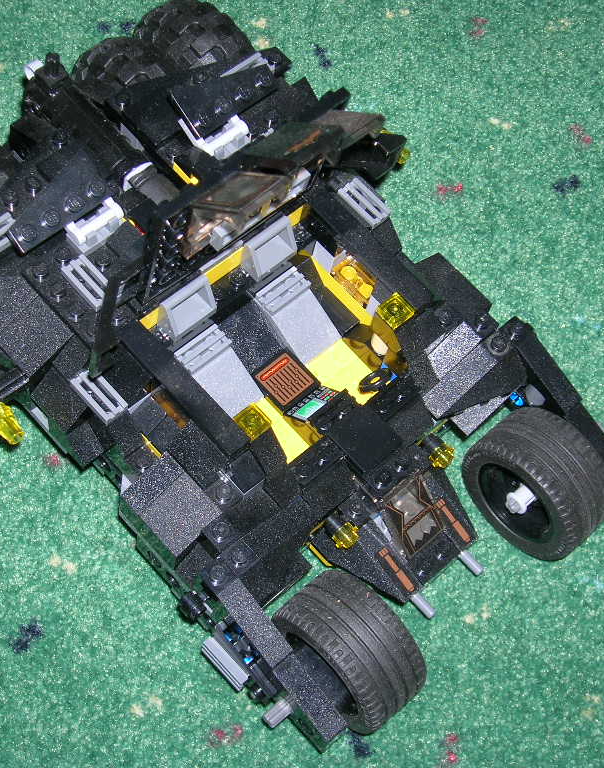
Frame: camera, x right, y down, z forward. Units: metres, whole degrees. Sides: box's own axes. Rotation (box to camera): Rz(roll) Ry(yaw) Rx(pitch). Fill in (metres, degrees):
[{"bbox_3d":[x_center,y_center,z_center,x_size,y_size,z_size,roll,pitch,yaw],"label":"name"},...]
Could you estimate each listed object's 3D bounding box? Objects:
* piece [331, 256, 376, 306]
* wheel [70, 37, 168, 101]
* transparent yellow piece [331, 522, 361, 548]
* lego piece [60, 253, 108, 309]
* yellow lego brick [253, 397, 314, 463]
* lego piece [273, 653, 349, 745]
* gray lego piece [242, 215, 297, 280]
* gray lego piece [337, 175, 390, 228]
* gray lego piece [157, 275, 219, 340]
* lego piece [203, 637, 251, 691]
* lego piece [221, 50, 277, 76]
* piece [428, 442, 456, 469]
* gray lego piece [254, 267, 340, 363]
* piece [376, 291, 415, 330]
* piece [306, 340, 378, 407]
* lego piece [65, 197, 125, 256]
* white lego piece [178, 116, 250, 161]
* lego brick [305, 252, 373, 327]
[{"bbox_3d":[0.016,-0.031,0.424,0.008,0.004,0.016,-38,74,-21],"label":"piece"},{"bbox_3d":[-0.054,-0.091,0.470,0.026,0.056,0.056,-38,74,-21],"label":"wheel"},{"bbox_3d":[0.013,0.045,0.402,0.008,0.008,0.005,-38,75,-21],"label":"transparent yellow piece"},{"bbox_3d":[-0.060,-0.029,0.389,0.008,0.003,0.016,-38,74,-21],"label":"lego piece"},{"bbox_3d":[-0.010,0.018,0.416,0.016,0.006,0.024,-38,75,-21],"label":"yellow lego brick"},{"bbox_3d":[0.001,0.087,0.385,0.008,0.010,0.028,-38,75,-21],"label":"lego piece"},{"bbox_3d":[-0.009,-0.041,0.406,0.016,0.011,0.009,-38,72,-22],"label":"gray lego piece"},{"bbox_3d":[0.019,-0.056,0.424,0.008,0.003,0.016,-38,72,-22],"label":"gray lego piece"},{"bbox_3d":[-0.033,-0.023,0.394,0.016,0.011,0.009,-38,72,-22],"label":"gray lego piece"},{"bbox_3d":[-0.021,0.080,0.386,0.003,0.008,0.016,-38,72,-22],"label":"lego piece"},{"bbox_3d":[-0.016,-0.096,0.425,0.016,0.003,0.008,-38,75,-21],"label":"lego piece"},{"bbox_3d":[0.042,0.022,0.411,0.007,0.007,0.005,-38,72,-22],"label":"piece"},{"bbox_3d":[-0.001,-0.021,0.425,0.016,0.013,0.024,-38,75,-21],"label":"gray lego piece"},{"bbox_3d":[0.027,-0.021,0.401,0.008,0.003,0.008,-38,74,-21],"label":"piece"},{"bbox_3d":[0.014,-0.001,0.427,0.016,0.006,0.024,-38,75,-21],"label":"piece"},{"bbox_3d":[-0.059,-0.045,0.395,0.016,0.007,0.008,-38,74,-21],"label":"lego piece"},{"bbox_3d":[-0.025,-0.074,0.408,0.016,0.011,0.013,-38,72,-22],"label":"white lego piece"},{"bbox_3d":[0.014,-0.029,0.408,0.007,0.010,0.028,-38,72,-22],"label":"lego brick"}]

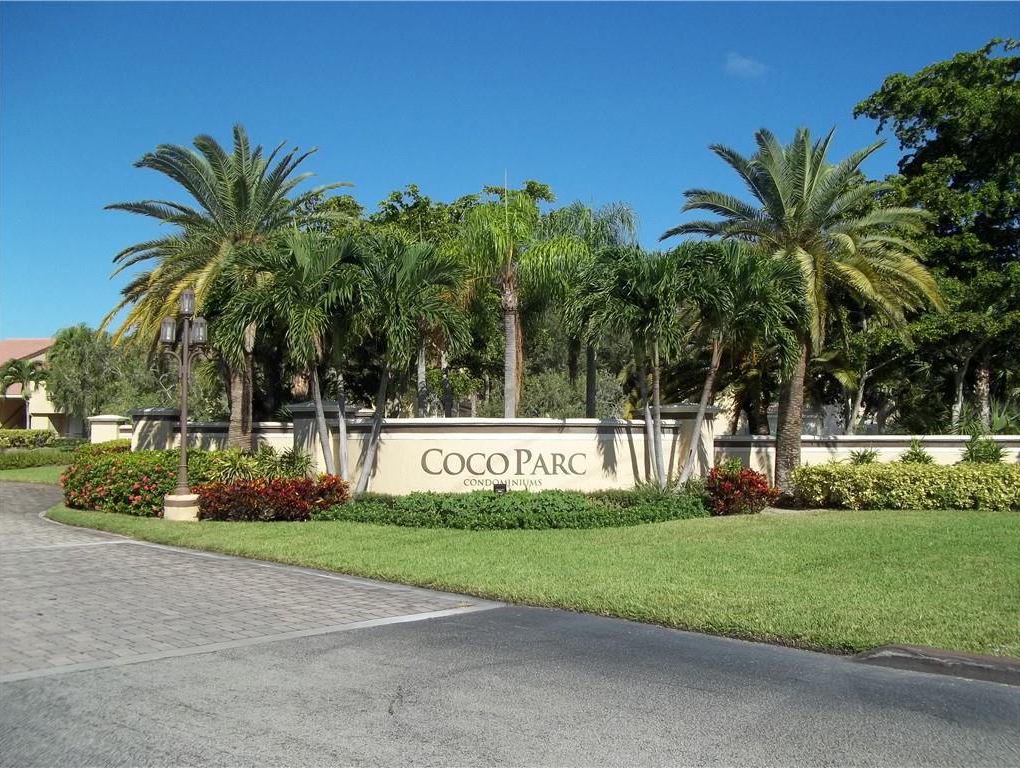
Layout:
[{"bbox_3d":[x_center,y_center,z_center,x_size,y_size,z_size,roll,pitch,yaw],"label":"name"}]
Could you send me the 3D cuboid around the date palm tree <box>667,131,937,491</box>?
[{"bbox_3d":[7.064,-1.772,22.938,6.834,9.091,6.600,0,-3,0],"label":"date palm tree"}]

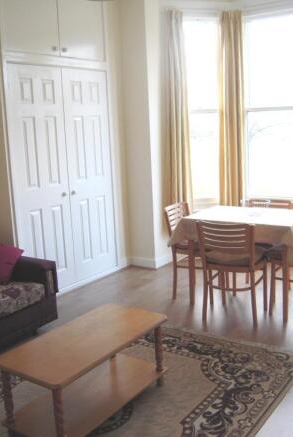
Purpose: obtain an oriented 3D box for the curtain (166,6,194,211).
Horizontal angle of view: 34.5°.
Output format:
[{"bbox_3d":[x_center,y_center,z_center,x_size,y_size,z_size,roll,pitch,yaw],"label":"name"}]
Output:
[{"bbox_3d":[0.369,-0.980,5.111,0.310,2.360,0.150,-3,11,-1],"label":"curtain"}]

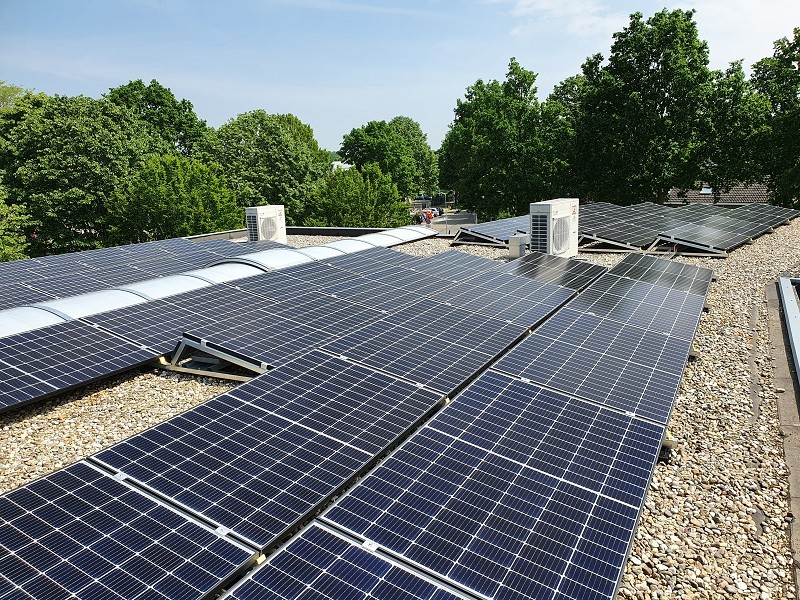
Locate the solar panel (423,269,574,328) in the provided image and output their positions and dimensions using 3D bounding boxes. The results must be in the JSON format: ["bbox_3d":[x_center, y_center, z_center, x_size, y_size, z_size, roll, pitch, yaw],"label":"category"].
[{"bbox_3d":[1.139,-0.037,6.345,1.040,0.040,1.755,17,19,26],"label":"solar panel"}]

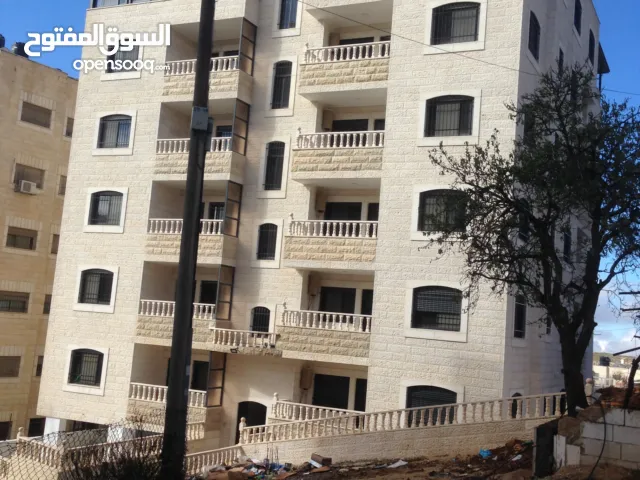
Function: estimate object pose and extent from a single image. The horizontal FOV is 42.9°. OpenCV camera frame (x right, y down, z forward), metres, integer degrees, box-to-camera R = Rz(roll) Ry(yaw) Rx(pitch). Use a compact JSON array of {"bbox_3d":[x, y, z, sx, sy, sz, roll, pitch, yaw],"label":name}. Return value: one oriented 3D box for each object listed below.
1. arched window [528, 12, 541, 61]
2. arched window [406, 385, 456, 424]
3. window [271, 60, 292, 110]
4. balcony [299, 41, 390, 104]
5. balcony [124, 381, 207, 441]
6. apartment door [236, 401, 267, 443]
[{"bbox_3d":[7.092,-6.732,27.117,0.190,1.381,1.593,1,-8,26],"label":"arched window"},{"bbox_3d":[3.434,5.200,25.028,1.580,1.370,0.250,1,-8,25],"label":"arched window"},{"bbox_3d":[-1.344,-5.746,30.203,0.710,1.861,0.200,1,-8,26],"label":"window"},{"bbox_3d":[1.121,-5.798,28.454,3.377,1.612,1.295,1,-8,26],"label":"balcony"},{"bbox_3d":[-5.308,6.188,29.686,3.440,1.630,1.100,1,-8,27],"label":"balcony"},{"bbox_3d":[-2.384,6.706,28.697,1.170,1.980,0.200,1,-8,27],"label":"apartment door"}]

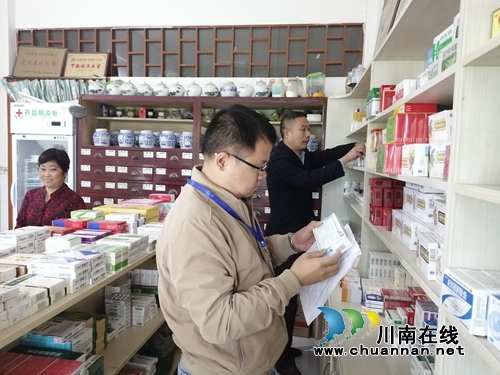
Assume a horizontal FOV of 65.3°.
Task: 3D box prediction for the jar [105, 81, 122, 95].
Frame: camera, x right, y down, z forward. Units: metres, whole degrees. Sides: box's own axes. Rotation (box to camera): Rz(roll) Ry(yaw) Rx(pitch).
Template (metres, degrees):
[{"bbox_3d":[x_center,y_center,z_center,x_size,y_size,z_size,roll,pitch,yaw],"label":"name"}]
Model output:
[{"bbox_3d":[-1.183,-0.853,3.391,0.135,0.146,0.135,2,4,0],"label":"jar"}]

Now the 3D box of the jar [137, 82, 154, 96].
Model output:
[{"bbox_3d":[-0.897,-0.836,3.346,0.141,0.136,0.141,2,4,0],"label":"jar"}]

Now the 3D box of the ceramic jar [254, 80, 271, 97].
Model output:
[{"bbox_3d":[0.102,-0.799,3.188,0.131,0.149,0.131,2,4,0],"label":"ceramic jar"}]

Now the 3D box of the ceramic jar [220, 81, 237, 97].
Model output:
[{"bbox_3d":[-0.174,-0.807,3.232,0.141,0.141,0.141,2,4,0],"label":"ceramic jar"}]

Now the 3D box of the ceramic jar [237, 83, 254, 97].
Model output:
[{"bbox_3d":[-0.033,-0.789,3.211,0.136,0.116,0.136,2,4,0],"label":"ceramic jar"}]

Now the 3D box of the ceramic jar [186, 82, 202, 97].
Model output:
[{"bbox_3d":[-0.468,-0.820,3.278,0.136,0.141,0.136,2,4,0],"label":"ceramic jar"}]

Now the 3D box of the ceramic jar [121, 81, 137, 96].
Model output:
[{"bbox_3d":[-1.045,-0.847,3.369,0.140,0.146,0.140,2,4,0],"label":"ceramic jar"}]

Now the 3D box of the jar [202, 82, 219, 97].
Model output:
[{"bbox_3d":[-0.323,-0.813,3.256,0.133,0.141,0.133,2,4,0],"label":"jar"}]

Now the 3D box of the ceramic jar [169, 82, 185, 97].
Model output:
[{"bbox_3d":[-0.613,-0.822,3.301,0.135,0.132,0.135,2,4,0],"label":"ceramic jar"}]

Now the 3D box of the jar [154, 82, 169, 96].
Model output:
[{"bbox_3d":[-0.755,-0.832,3.323,0.135,0.141,0.135,2,4,0],"label":"jar"}]

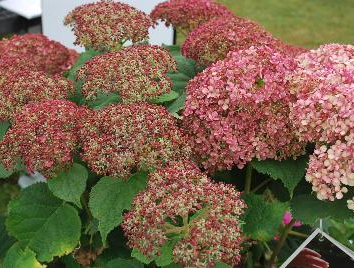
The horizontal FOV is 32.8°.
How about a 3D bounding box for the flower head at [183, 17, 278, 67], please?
[{"bbox_3d":[0.087,-0.146,0.960,0.155,0.085,0.150,0,21,0],"label":"flower head"}]

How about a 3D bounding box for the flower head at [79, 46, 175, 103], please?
[{"bbox_3d":[-0.076,-0.091,0.900,0.150,0.080,0.140,0,23,0],"label":"flower head"}]

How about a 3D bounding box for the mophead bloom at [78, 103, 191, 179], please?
[{"bbox_3d":[-0.057,0.009,0.800,0.148,0.090,0.140,0,27,0],"label":"mophead bloom"}]

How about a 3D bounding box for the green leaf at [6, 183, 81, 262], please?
[{"bbox_3d":[-0.179,0.118,0.800,0.102,0.025,0.105,31,59,21],"label":"green leaf"}]

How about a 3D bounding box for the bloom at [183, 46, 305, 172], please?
[{"bbox_3d":[0.088,-0.032,0.780,0.158,0.130,0.150,0,30,0],"label":"bloom"}]

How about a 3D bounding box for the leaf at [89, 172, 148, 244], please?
[{"bbox_3d":[-0.075,0.095,0.780,0.080,0.025,0.115,20,60,27],"label":"leaf"}]

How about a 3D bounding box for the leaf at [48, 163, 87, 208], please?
[{"bbox_3d":[-0.147,0.066,0.800,0.056,0.020,0.080,-17,56,-19],"label":"leaf"}]

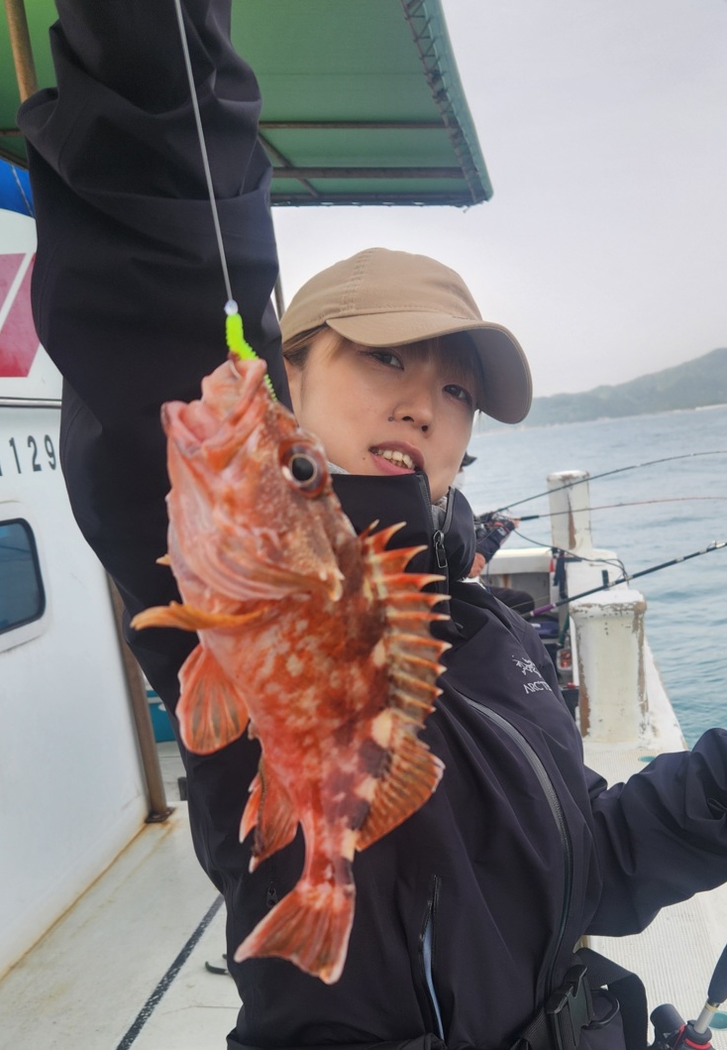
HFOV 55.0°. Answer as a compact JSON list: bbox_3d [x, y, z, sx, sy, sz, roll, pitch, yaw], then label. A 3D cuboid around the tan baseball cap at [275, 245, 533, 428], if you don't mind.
[{"bbox_3d":[0.034,-0.162,0.590,0.174,0.148,0.262,21,-16,-29],"label":"tan baseball cap"}]

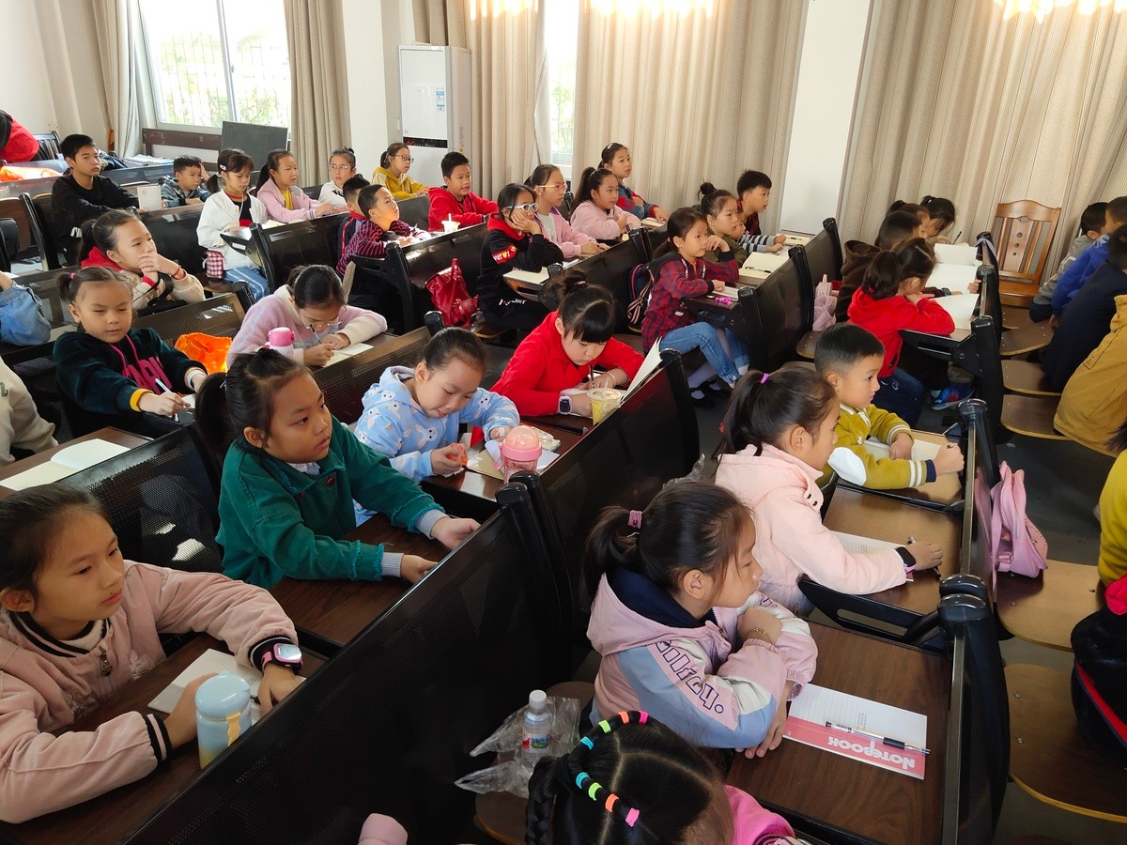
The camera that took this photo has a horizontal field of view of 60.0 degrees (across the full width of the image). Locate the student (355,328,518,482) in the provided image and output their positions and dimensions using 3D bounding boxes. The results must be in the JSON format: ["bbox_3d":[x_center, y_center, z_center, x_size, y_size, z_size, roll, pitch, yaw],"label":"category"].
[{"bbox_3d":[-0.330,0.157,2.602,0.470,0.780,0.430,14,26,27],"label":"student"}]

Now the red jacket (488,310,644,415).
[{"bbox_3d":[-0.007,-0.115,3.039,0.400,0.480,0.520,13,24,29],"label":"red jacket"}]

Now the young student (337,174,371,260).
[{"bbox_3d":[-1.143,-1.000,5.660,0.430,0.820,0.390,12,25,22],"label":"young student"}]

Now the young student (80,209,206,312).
[{"bbox_3d":[-1.577,-0.217,3.682,0.560,1.120,0.420,11,22,20],"label":"young student"}]

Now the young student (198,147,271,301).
[{"bbox_3d":[-1.788,-0.868,5.304,0.540,1.170,0.400,11,22,20],"label":"young student"}]

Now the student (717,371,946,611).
[{"bbox_3d":[0.535,0.405,2.142,0.540,1.070,0.420,9,22,21],"label":"student"}]

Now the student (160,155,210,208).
[{"bbox_3d":[-2.448,-1.227,6.440,0.500,1.030,0.420,13,24,30],"label":"student"}]

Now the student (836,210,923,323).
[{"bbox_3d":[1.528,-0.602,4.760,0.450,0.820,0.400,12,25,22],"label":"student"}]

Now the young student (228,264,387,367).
[{"bbox_3d":[-0.877,-0.047,3.423,0.520,0.980,0.500,10,23,24],"label":"young student"}]

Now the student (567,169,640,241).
[{"bbox_3d":[0.200,-0.915,5.649,0.520,1.070,0.420,11,23,26],"label":"student"}]

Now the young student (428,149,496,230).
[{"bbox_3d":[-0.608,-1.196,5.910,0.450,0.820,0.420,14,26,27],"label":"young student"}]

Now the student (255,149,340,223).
[{"bbox_3d":[-1.560,-1.029,5.801,0.580,1.140,0.400,11,22,20],"label":"student"}]

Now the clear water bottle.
[{"bbox_3d":[-0.047,0.573,1.789,0.057,0.190,0.057,2,21,-1],"label":"clear water bottle"}]

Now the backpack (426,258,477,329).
[{"bbox_3d":[-0.547,-0.628,4.758,0.190,0.330,0.270,-5,16,25],"label":"backpack"}]

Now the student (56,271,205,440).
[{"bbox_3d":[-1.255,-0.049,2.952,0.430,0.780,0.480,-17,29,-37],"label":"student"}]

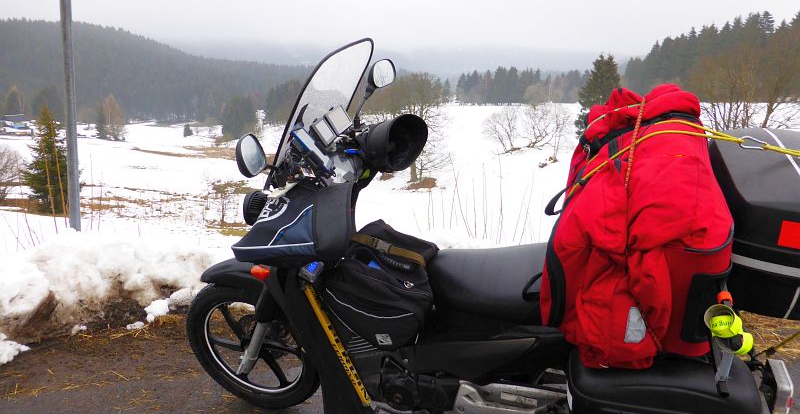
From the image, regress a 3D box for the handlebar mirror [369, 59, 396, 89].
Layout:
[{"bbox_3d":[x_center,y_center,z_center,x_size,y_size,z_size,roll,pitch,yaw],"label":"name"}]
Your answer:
[{"bbox_3d":[-0.058,-0.438,1.833,0.045,0.095,0.110,15,29,33],"label":"handlebar mirror"}]

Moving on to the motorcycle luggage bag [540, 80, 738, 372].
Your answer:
[{"bbox_3d":[0.570,0.039,1.409,0.370,0.630,0.430,5,25,16],"label":"motorcycle luggage bag"}]

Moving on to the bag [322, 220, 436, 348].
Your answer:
[{"bbox_3d":[-0.029,0.236,1.744,0.315,0.315,0.290,5,25,16],"label":"bag"}]

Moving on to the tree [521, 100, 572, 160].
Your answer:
[{"bbox_3d":[12.232,-6.344,46.000,3.900,4.800,3.700,2,10,0],"label":"tree"}]

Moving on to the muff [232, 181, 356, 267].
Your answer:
[{"bbox_3d":[-0.252,0.034,1.419,0.320,0.190,0.220,8,26,21],"label":"muff"}]

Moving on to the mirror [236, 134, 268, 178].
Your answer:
[{"bbox_3d":[-0.356,-0.124,1.341,0.045,0.100,0.110,6,25,18],"label":"mirror"}]

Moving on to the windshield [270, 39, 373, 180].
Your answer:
[{"bbox_3d":[-0.221,-0.298,1.583,0.090,0.400,0.350,37,33,5],"label":"windshield"}]

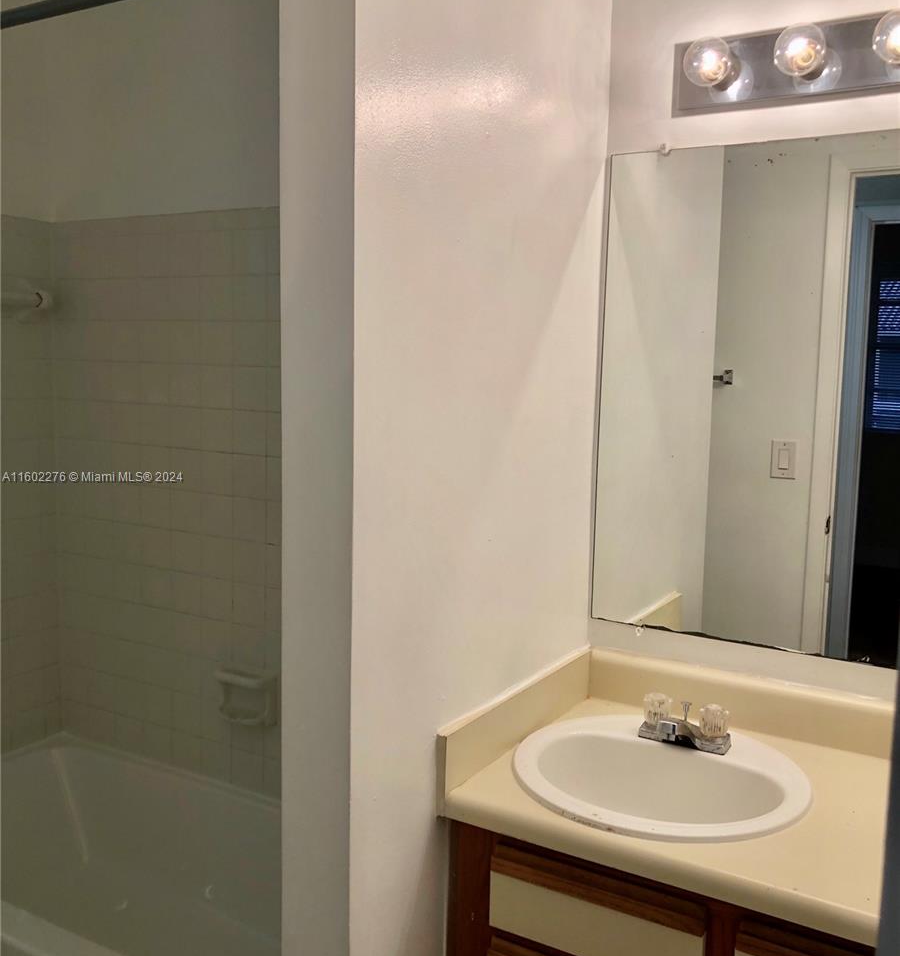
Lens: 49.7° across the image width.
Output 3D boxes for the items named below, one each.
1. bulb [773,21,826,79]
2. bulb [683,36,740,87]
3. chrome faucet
[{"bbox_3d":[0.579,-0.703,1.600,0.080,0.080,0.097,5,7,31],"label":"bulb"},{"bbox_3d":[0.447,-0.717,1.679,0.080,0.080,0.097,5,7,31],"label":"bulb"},{"bbox_3d":[0.399,0.434,1.690,0.156,0.076,0.132,5,7,31],"label":"chrome faucet"}]

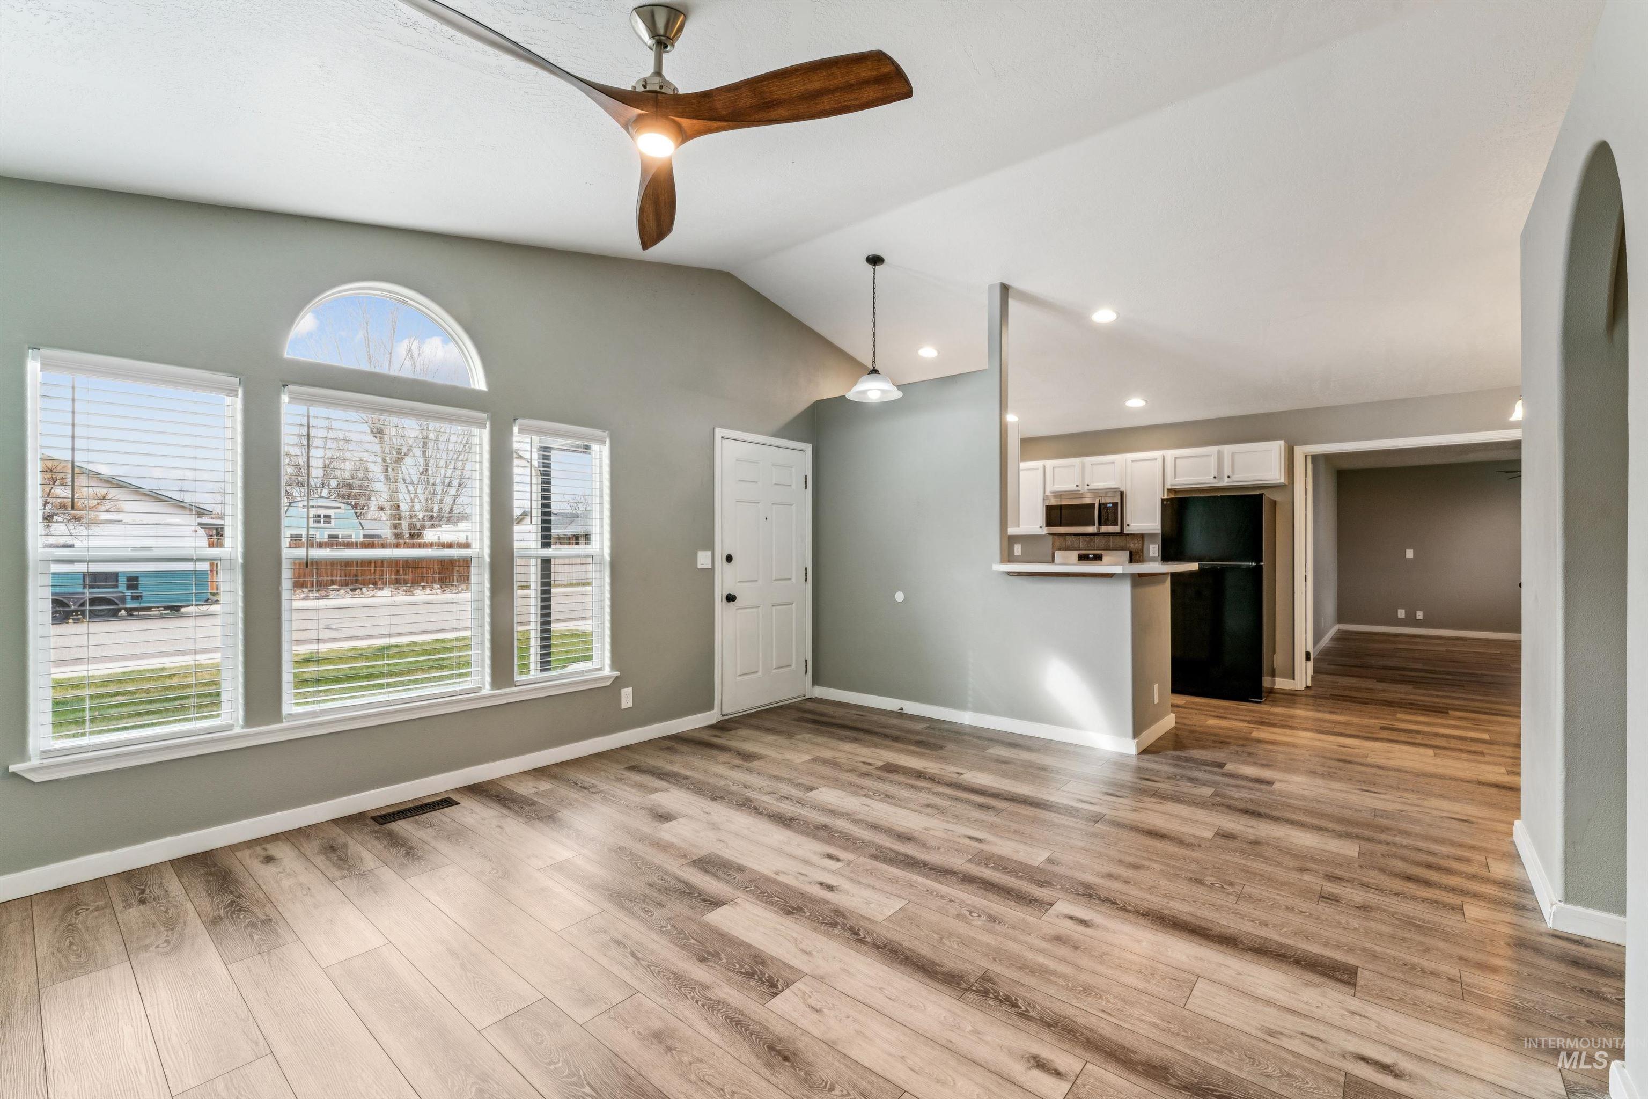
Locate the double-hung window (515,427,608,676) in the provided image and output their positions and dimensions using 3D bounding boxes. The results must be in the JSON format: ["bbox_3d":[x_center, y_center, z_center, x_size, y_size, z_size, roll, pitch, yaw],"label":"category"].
[{"bbox_3d":[-1.563,0.012,4.078,0.062,1.473,0.582,0,0,40],"label":"double-hung window"}]

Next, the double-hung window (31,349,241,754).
[{"bbox_3d":[-2.719,0.020,2.742,0.105,1.496,0.594,0,0,40],"label":"double-hung window"}]

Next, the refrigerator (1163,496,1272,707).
[{"bbox_3d":[3.485,0.398,6.045,0.748,1.680,0.805,0,0,40],"label":"refrigerator"}]

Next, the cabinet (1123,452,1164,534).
[{"bbox_3d":[3.176,-0.540,6.721,0.365,0.770,0.347,0,0,40],"label":"cabinet"}]

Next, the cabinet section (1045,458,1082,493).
[{"bbox_3d":[2.585,-0.754,7.199,0.381,0.360,0.320,0,0,40],"label":"cabinet section"}]

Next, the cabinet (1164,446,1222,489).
[{"bbox_3d":[3.499,-0.736,6.446,0.470,0.378,0.347,0,0,40],"label":"cabinet"}]

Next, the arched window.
[{"bbox_3d":[-2.151,-1.075,3.413,0.105,0.442,0.891,0,0,40],"label":"arched window"}]

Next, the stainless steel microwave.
[{"bbox_3d":[2.719,-0.360,7.059,0.761,0.406,0.396,0,0,40],"label":"stainless steel microwave"}]

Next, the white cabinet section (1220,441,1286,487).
[{"bbox_3d":[3.855,-0.747,6.141,0.470,0.374,0.320,0,0,40],"label":"white cabinet section"}]

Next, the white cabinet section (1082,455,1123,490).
[{"bbox_3d":[2.882,-0.754,6.952,0.391,0.360,0.320,0,0,40],"label":"white cabinet section"}]

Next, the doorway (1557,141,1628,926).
[{"bbox_3d":[2.143,0.079,1.859,0.116,2.317,0.928,0,0,40],"label":"doorway"}]

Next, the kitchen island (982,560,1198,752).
[{"bbox_3d":[1.804,0.665,4.646,1.003,1.145,1.151,0,0,40],"label":"kitchen island"}]

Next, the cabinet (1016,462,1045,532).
[{"bbox_3d":[2.302,-0.539,7.461,0.353,0.774,0.347,0,0,40],"label":"cabinet"}]

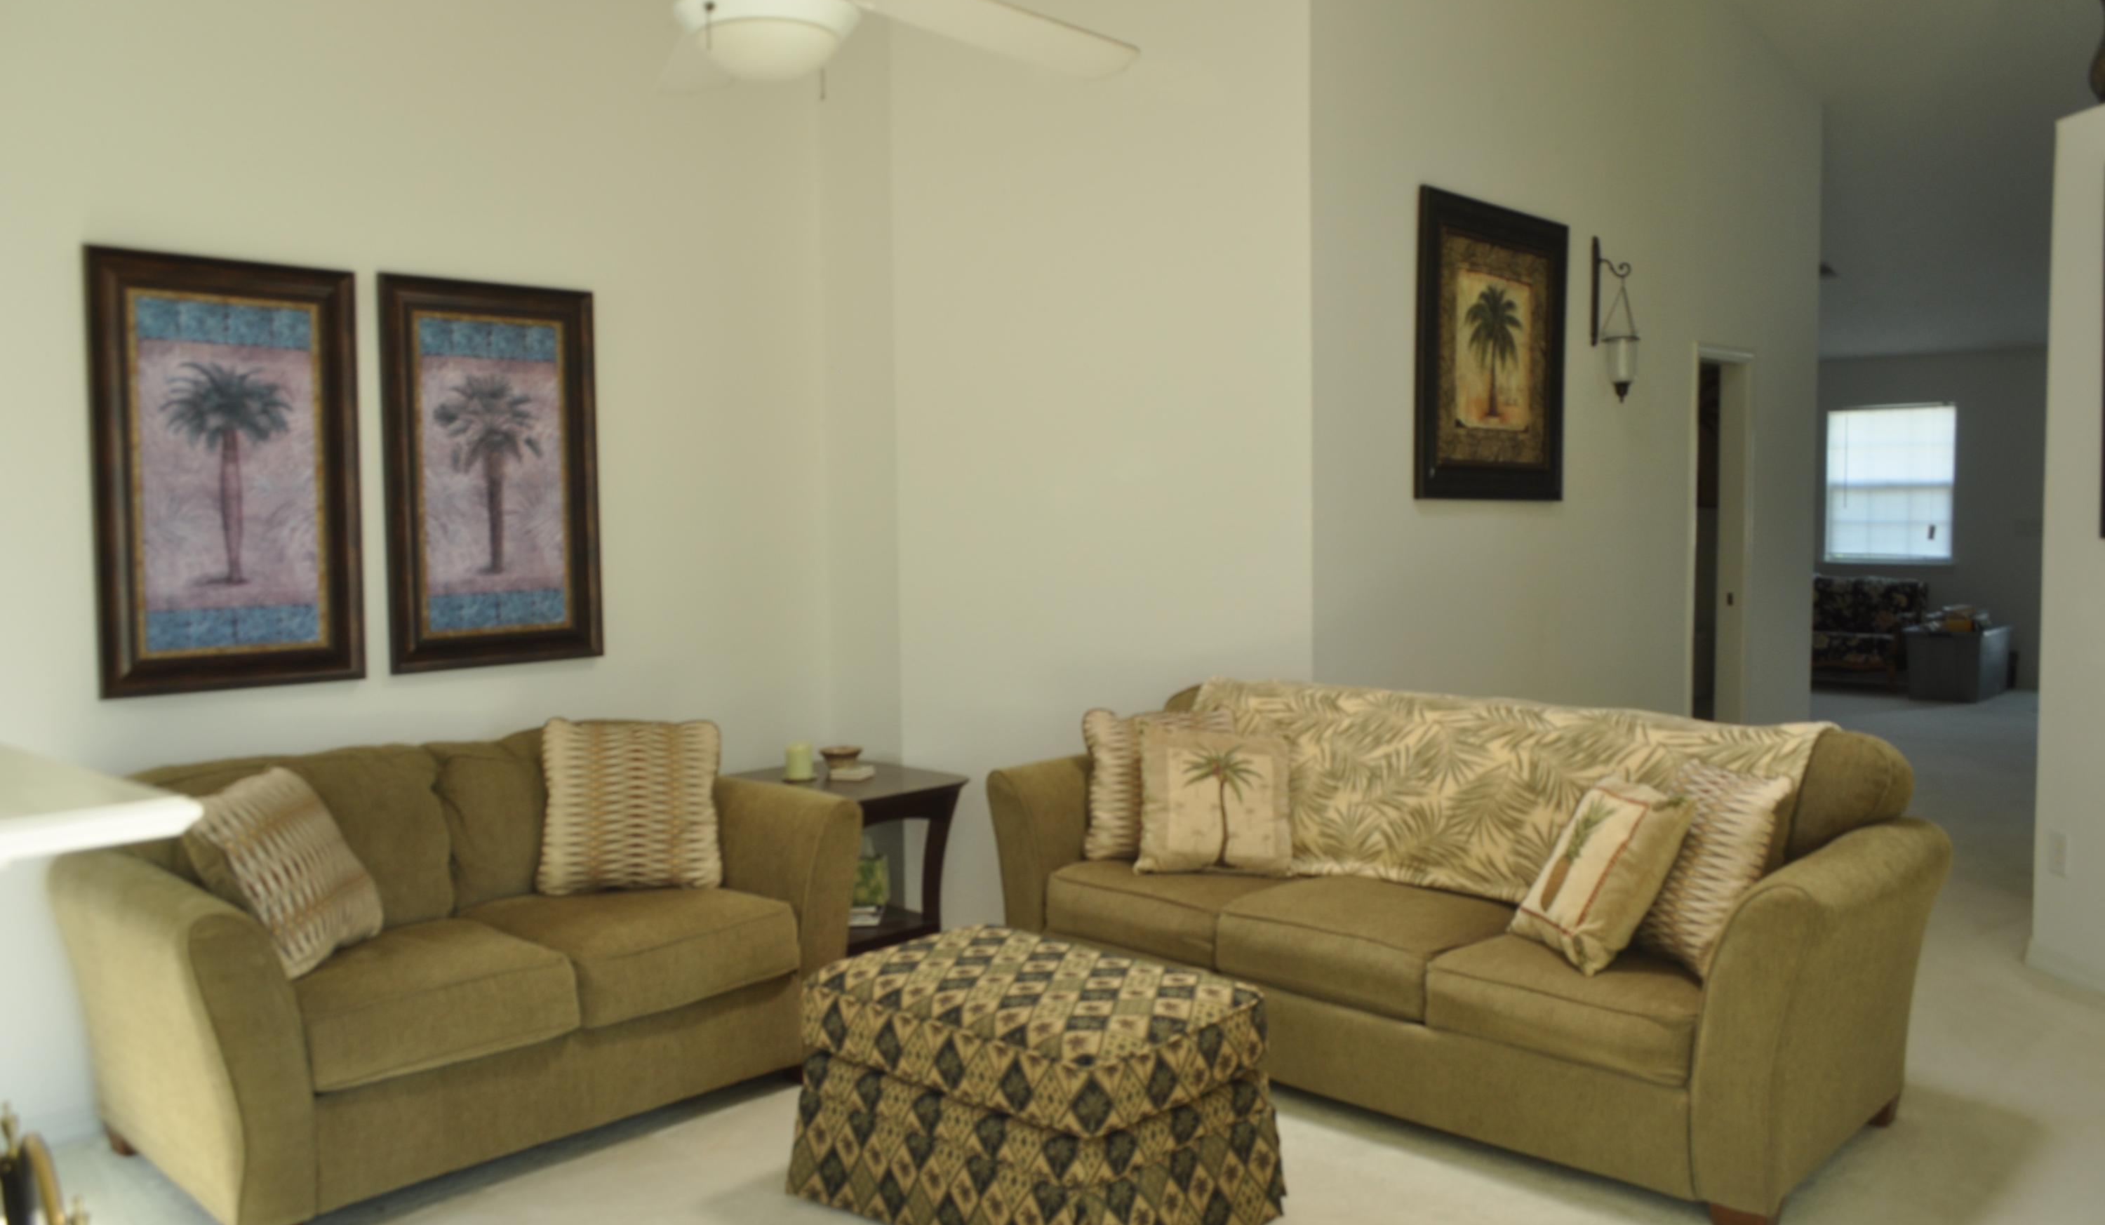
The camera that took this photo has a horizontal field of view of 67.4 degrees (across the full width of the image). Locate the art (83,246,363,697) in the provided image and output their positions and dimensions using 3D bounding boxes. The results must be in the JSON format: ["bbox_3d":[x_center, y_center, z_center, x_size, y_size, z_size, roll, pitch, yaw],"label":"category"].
[{"bbox_3d":[-1.953,-0.326,3.760,0.039,1.014,0.580,3,5,45],"label":"art"}]

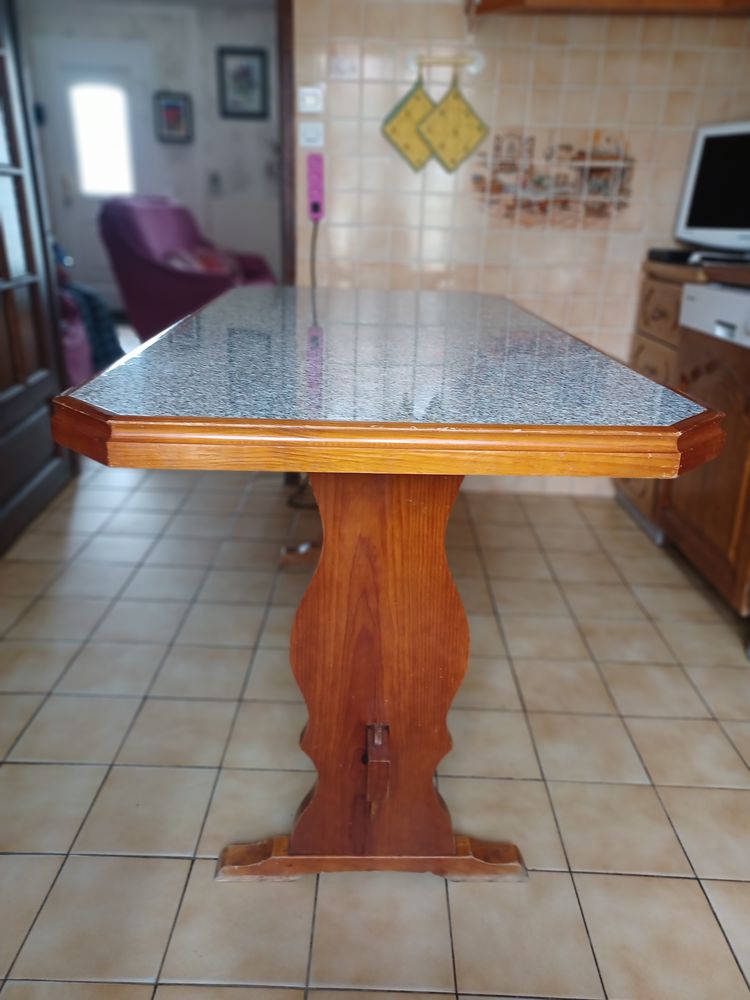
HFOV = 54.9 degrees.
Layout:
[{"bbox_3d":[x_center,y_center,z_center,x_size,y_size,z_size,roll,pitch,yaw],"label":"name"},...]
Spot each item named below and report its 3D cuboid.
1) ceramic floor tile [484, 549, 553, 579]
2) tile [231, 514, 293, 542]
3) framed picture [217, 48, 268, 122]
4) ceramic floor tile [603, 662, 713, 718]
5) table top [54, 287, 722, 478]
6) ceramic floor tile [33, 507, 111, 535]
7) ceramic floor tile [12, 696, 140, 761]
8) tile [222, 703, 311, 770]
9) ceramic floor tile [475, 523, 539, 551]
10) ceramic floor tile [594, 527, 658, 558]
[{"bbox_3d":[0.438,0.202,2.226,0.200,0.010,0.200,2,22,0],"label":"ceramic floor tile"},{"bbox_3d":[-0.375,0.094,2.381,0.199,0.009,0.199,2,22,0],"label":"tile"},{"bbox_3d":[-1.042,-3.290,5.718,0.397,0.506,0.030,2,22,0],"label":"framed picture"},{"bbox_3d":[0.634,0.435,1.654,0.200,0.010,0.200,2,22,0],"label":"ceramic floor tile"},{"bbox_3d":[0.006,-0.306,1.376,0.738,0.047,1.401,1,22,-2],"label":"table top"},{"bbox_3d":[-0.975,0.070,2.373,0.198,0.010,0.198,2,22,0],"label":"ceramic floor tile"},{"bbox_3d":[-0.598,0.464,1.463,0.200,0.010,0.200,2,22,0],"label":"ceramic floor tile"},{"bbox_3d":[-0.185,0.471,1.438,0.198,0.010,0.198,2,22,0],"label":"tile"},{"bbox_3d":[0.441,0.127,2.417,0.200,0.010,0.200,2,22,0],"label":"ceramic floor tile"},{"bbox_3d":[0.851,0.143,2.417,0.200,0.010,0.200,2,22,0],"label":"ceramic floor tile"}]

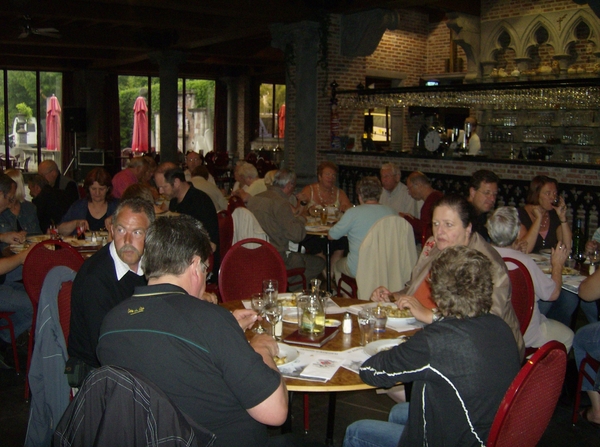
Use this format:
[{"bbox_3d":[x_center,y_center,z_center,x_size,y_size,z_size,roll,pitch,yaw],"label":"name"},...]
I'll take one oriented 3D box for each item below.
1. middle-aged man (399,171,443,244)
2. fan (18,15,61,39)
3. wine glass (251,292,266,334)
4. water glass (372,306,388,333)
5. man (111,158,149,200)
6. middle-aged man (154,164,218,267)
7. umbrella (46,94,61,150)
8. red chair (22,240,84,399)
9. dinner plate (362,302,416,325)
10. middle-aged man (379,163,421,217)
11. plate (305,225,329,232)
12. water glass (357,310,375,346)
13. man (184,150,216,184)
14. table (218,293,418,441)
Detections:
[{"bbox_3d":[0.947,0.182,5.516,0.820,1.270,0.520,3,7,13],"label":"middle-aged man"},{"bbox_3d":[-4.495,-3.314,10.500,1.100,0.400,1.100,2,8,0],"label":"fan"},{"bbox_3d":[-0.158,0.361,2.508,0.066,0.150,0.066,1,8,0],"label":"wine glass"},{"bbox_3d":[0.327,0.391,2.545,0.060,0.090,0.060,1,7,0],"label":"water glass"},{"bbox_3d":[-1.713,-0.086,6.583,0.800,1.218,0.550,1,8,-6],"label":"man"},{"bbox_3d":[-0.914,0.197,4.684,0.800,1.219,0.560,3,8,11],"label":"middle-aged man"},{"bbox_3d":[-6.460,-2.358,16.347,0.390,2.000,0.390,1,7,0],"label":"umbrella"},{"bbox_3d":[-1.308,0.524,3.742,0.440,0.940,0.560,3,8,12],"label":"red chair"},{"bbox_3d":[0.418,0.390,2.690,0.265,0.055,0.265,1,7,0],"label":"dinner plate"},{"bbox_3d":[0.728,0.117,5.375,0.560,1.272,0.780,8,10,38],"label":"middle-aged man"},{"bbox_3d":[0.122,0.039,4.884,0.240,0.025,0.240,1,8,0],"label":"plate"},{"bbox_3d":[0.255,0.401,2.369,0.068,0.127,0.068,1,8,0],"label":"water glass"},{"bbox_3d":[-1.171,-0.168,7.040,0.550,1.283,0.750,4,8,14],"label":"man"},{"bbox_3d":[0.029,0.806,2.563,1.160,0.750,1.160,1,7,0],"label":"table"}]

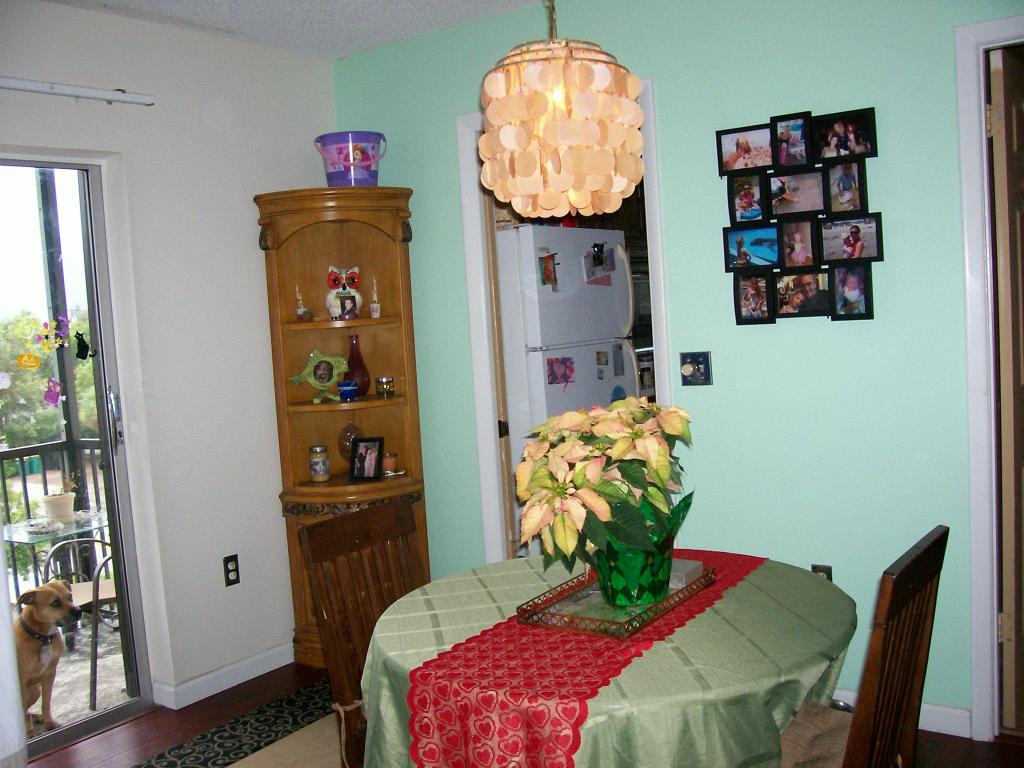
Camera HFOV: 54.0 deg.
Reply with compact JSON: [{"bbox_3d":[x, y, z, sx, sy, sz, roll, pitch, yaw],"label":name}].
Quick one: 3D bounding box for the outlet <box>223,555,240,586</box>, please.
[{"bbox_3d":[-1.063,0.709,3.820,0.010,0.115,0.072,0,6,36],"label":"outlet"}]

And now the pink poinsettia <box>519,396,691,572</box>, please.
[{"bbox_3d":[0.194,0.207,2.090,0.370,0.360,0.360,-3,5,5],"label":"pink poinsettia"}]

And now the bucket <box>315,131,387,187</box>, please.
[{"bbox_3d":[-0.632,-0.873,3.954,0.265,0.235,0.265,-4,5,-9],"label":"bucket"}]

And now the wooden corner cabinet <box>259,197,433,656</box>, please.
[{"bbox_3d":[-0.643,0.170,4.072,0.610,1.860,0.500,-4,5,-9],"label":"wooden corner cabinet"}]

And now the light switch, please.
[{"bbox_3d":[0.626,-0.051,3.411,0.115,0.115,0.018,0,6,36],"label":"light switch"}]

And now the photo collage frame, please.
[{"bbox_3d":[0.896,-0.515,3.148,0.525,0.655,0.025,0,6,36],"label":"photo collage frame"}]

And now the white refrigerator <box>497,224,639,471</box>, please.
[{"bbox_3d":[0.092,0.166,4.620,0.740,1.680,0.755,0,6,36],"label":"white refrigerator"}]

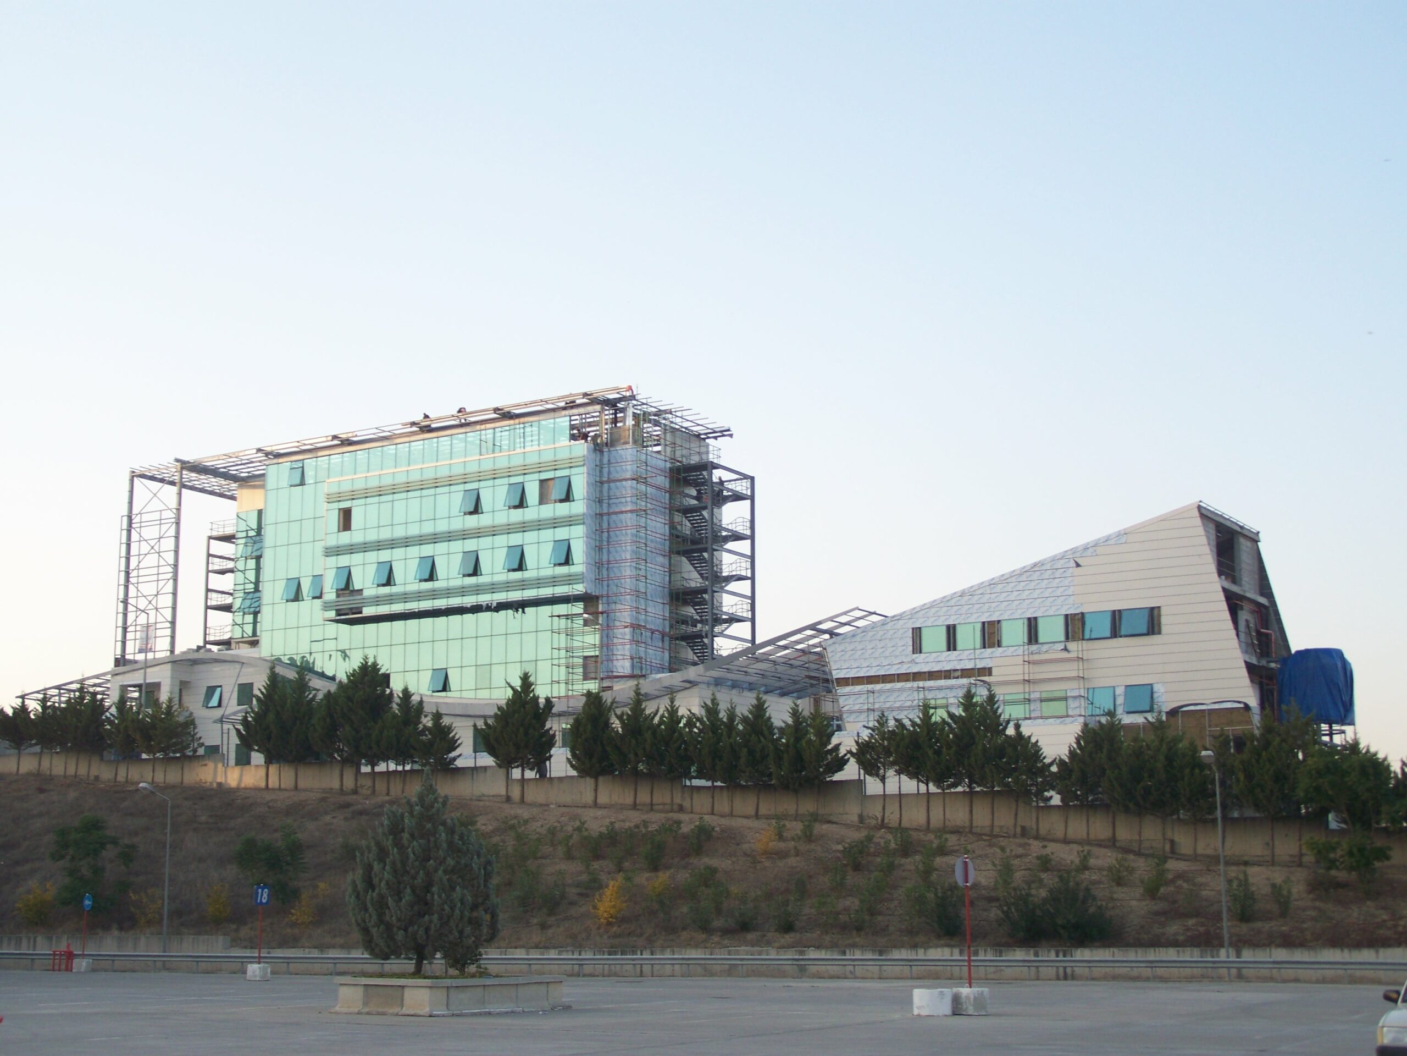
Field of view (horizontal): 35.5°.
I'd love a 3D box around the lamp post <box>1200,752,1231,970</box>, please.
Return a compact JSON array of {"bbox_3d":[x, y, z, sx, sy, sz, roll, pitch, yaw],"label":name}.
[{"bbox_3d":[16.638,10.852,70.671,0.400,7.242,2.100,-4,-11,21],"label":"lamp post"}]

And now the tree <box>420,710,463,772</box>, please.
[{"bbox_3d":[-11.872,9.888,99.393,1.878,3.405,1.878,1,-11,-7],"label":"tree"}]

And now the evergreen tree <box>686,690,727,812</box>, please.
[{"bbox_3d":[0.162,9.407,92.207,1.755,5.115,1.755,0,-10,0],"label":"evergreen tree"}]

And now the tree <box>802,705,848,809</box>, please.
[{"bbox_3d":[4.960,9.504,90.034,1.936,4.362,1.936,-1,-10,3],"label":"tree"}]

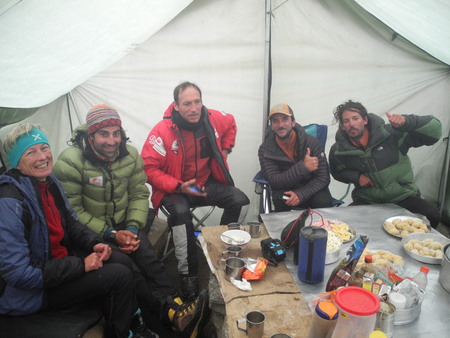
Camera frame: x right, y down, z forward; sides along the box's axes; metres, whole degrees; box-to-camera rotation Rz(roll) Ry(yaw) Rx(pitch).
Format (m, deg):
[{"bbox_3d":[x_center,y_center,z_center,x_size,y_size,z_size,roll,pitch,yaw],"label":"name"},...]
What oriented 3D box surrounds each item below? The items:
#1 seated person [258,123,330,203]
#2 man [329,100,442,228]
[{"bbox_3d":[0.470,0.079,2.513,0.540,1.030,0.700,3,17,10],"label":"seated person"},{"bbox_3d":[1.020,0.084,2.462,0.700,1.060,0.680,3,17,10],"label":"man"}]

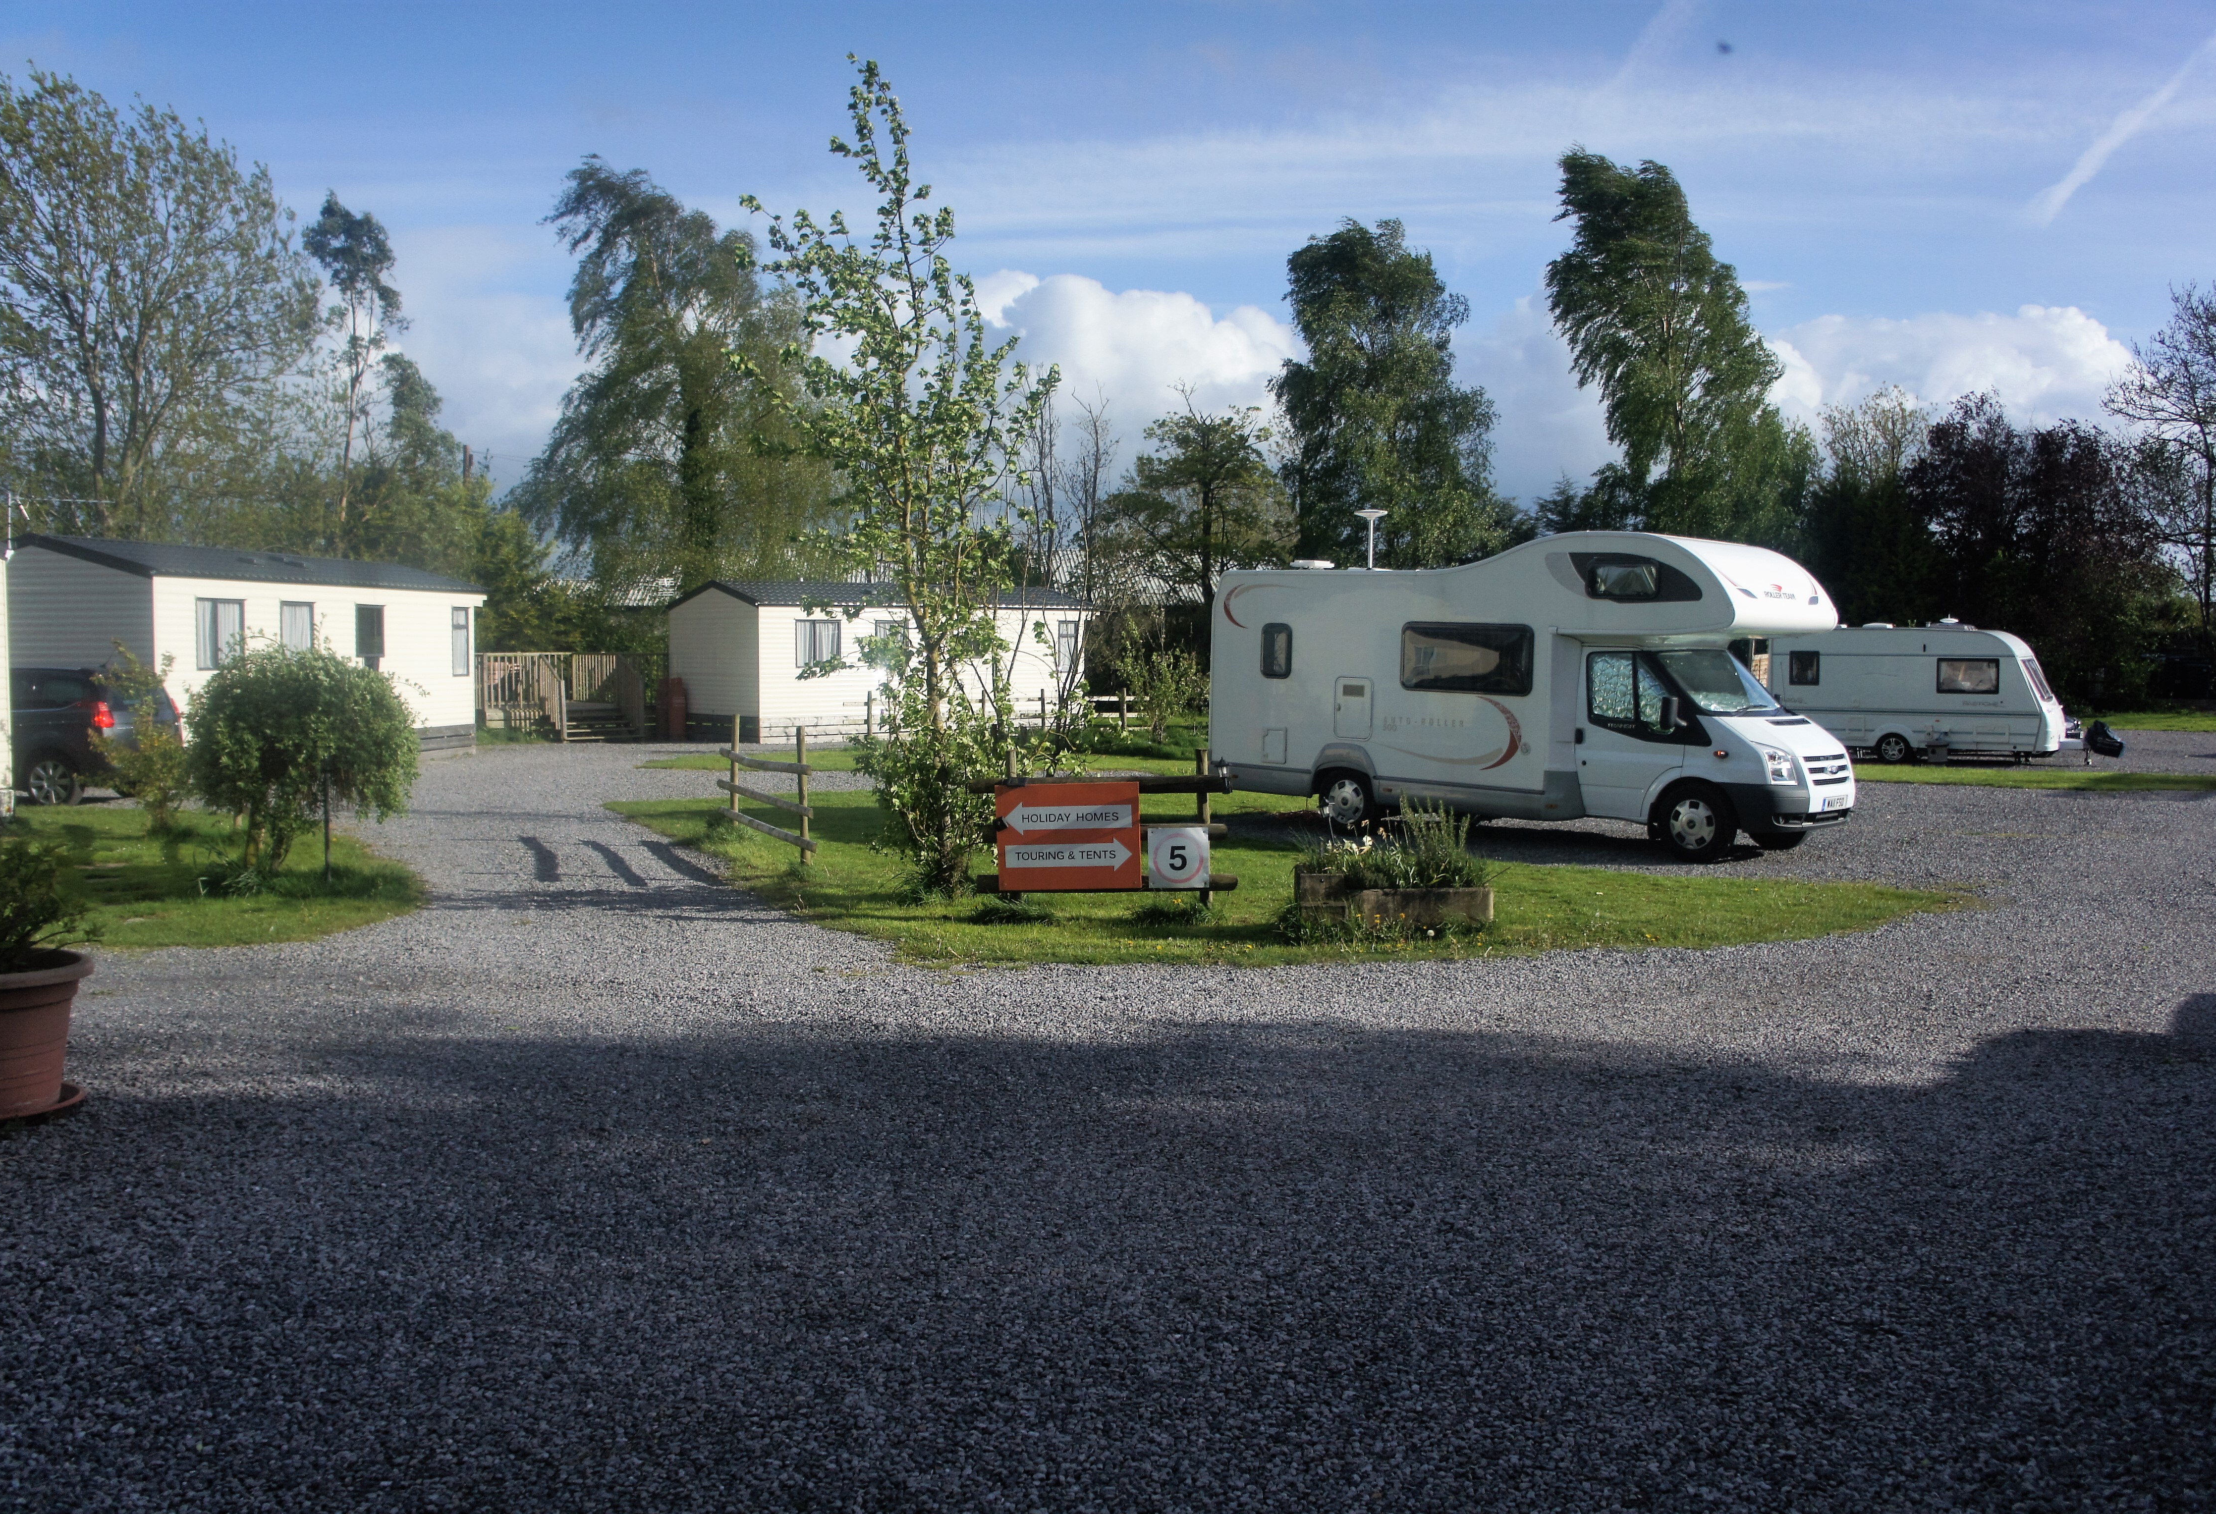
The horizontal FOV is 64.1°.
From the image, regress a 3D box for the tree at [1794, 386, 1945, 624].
[{"bbox_3d":[25.213,-6.925,58.182,5.100,10.900,5.200,1,4,11],"label":"tree"}]

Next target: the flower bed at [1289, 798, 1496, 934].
[{"bbox_3d":[1.954,0.716,12.260,1.370,0.880,0.800,0,3,0],"label":"flower bed"}]

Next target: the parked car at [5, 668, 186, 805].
[{"bbox_3d":[-13.275,-0.218,20.419,4.550,1.660,1.830,0,3,-7],"label":"parked car"}]

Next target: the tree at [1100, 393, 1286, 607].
[{"bbox_3d":[2.247,-5.020,44.787,4.720,8.550,4.720,0,3,0],"label":"tree"}]

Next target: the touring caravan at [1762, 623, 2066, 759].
[{"bbox_3d":[15.054,-1.207,32.484,5.000,2.550,2.250,2,4,29],"label":"touring caravan"}]

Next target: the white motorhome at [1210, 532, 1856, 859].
[{"bbox_3d":[4.260,-0.700,18.120,6.500,3.050,2.300,5,6,43],"label":"white motorhome"}]

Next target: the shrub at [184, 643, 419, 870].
[{"bbox_3d":[-7.156,-0.046,15.727,2.100,2.080,2.000,0,3,0],"label":"shrub"}]

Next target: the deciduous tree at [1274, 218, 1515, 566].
[{"bbox_3d":[8.491,-8.559,52.599,7.120,14.730,7.120,0,3,0],"label":"deciduous tree"}]

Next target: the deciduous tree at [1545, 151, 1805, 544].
[{"bbox_3d":[17.955,-10.038,55.489,8.200,17.400,7.300,1,4,9],"label":"deciduous tree"}]

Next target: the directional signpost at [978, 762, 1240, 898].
[{"bbox_3d":[-0.013,0.539,13.132,1.960,1.100,0.220,0,3,0],"label":"directional signpost"}]

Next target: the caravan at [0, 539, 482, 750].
[{"bbox_3d":[-14.412,-1.649,29.457,3.650,3.450,9.600,1,4,7],"label":"caravan"}]

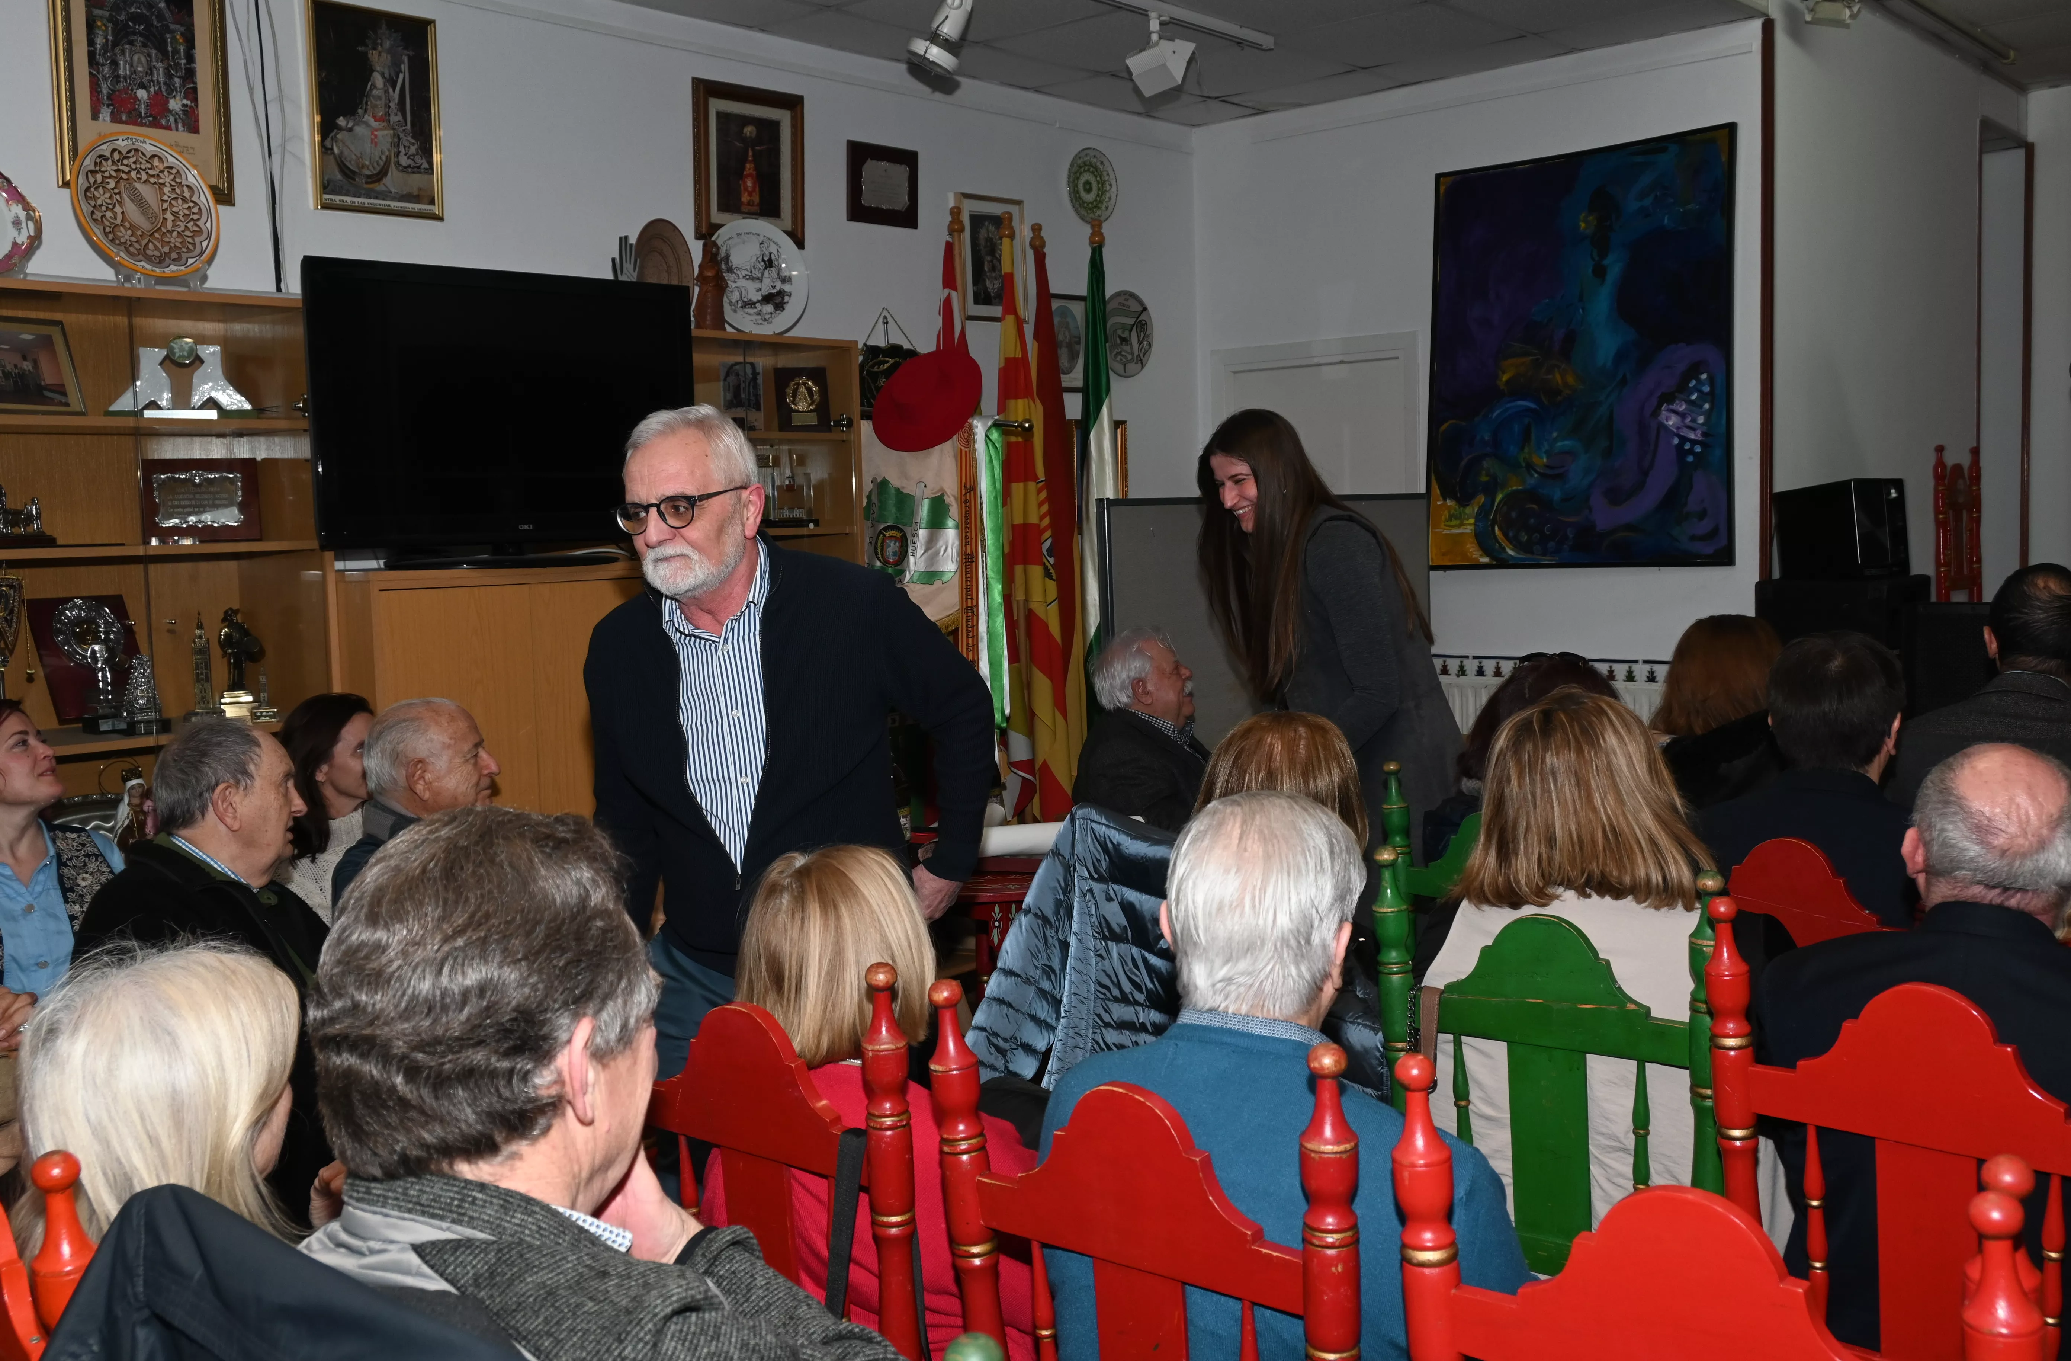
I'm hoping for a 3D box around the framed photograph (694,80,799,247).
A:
[{"bbox_3d":[-0.839,-1.521,5.594,0.030,0.450,0.405,3,6,42],"label":"framed photograph"}]

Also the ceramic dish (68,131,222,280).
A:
[{"bbox_3d":[-1.871,-1.001,4.002,0.035,0.313,0.313,-16,-5,38],"label":"ceramic dish"}]

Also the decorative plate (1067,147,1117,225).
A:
[{"bbox_3d":[0.188,-1.702,6.554,0.030,0.263,0.263,3,6,42],"label":"decorative plate"}]

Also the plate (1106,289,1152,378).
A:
[{"bbox_3d":[0.349,-1.269,6.931,0.030,0.320,0.315,3,6,42],"label":"plate"}]

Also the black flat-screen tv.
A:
[{"bbox_3d":[-1.277,-0.663,4.644,0.100,0.655,1.065,3,6,42],"label":"black flat-screen tv"}]

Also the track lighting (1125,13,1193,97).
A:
[{"bbox_3d":[0.369,-1.793,5.470,0.150,0.220,0.185,6,1,-28],"label":"track lighting"}]

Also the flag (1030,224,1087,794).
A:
[{"bbox_3d":[0.058,-0.473,5.480,0.190,1.670,0.180,-1,5,3],"label":"flag"}]

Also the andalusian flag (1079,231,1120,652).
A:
[{"bbox_3d":[0.197,-0.479,5.500,0.160,1.670,0.170,-1,5,3],"label":"andalusian flag"}]

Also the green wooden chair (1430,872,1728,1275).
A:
[{"bbox_3d":[0.751,0.727,2.539,0.460,1.050,0.450,2,6,36],"label":"green wooden chair"}]

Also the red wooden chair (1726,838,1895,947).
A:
[{"bbox_3d":[1.250,0.680,2.929,0.450,1.050,0.460,-6,6,-42],"label":"red wooden chair"}]

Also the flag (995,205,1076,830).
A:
[{"bbox_3d":[-0.011,-0.434,5.330,0.210,1.720,0.200,-1,5,3],"label":"flag"}]

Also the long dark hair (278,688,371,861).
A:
[{"bbox_3d":[-1.272,0.172,3.420,0.190,0.310,0.180,-1,5,6],"label":"long dark hair"}]

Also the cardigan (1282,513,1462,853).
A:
[{"bbox_3d":[0.650,0.026,3.750,0.330,0.700,0.430,-14,6,-7],"label":"cardigan"}]

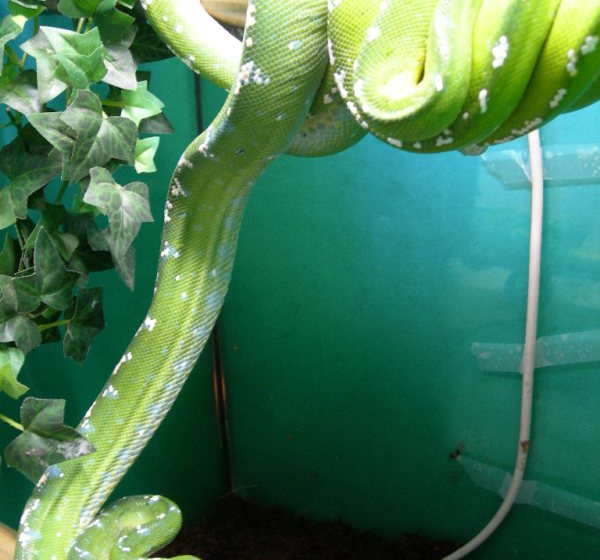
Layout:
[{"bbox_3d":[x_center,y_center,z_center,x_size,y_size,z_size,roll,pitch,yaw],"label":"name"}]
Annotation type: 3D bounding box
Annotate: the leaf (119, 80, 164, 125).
[{"bbox_3d":[-0.091,-0.102,0.505,0.027,0.025,0.010,0,-5,-23],"label":"leaf"}]

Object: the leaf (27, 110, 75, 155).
[{"bbox_3d":[-0.136,-0.082,0.490,0.034,0.030,0.010,0,-12,-22],"label":"leaf"}]

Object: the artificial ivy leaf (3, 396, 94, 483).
[{"bbox_3d":[-0.126,0.080,0.440,0.045,0.014,0.042,7,53,-12],"label":"artificial ivy leaf"}]

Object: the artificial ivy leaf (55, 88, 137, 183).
[{"bbox_3d":[-0.122,-0.088,0.530,0.050,0.054,0.020,0,0,-6],"label":"artificial ivy leaf"}]

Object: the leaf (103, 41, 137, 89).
[{"bbox_3d":[-0.112,-0.132,0.535,0.027,0.030,0.015,0,-6,-9],"label":"leaf"}]

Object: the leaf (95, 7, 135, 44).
[{"bbox_3d":[-0.108,-0.147,0.505,0.027,0.027,0.010,0,0,-20],"label":"leaf"}]

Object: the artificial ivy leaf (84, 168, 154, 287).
[{"bbox_3d":[-0.113,-0.033,0.545,0.042,0.073,0.020,0,0,-9],"label":"artificial ivy leaf"}]

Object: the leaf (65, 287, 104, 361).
[{"bbox_3d":[-0.135,0.028,0.550,0.030,0.048,0.020,0,0,-31],"label":"leaf"}]

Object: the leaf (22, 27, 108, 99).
[{"bbox_3d":[-0.140,-0.130,0.525,0.051,0.044,0.020,0,-11,-6],"label":"leaf"}]

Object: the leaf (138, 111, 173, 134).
[{"bbox_3d":[-0.088,-0.094,0.520,0.026,0.022,0.009,0,-11,-17],"label":"leaf"}]

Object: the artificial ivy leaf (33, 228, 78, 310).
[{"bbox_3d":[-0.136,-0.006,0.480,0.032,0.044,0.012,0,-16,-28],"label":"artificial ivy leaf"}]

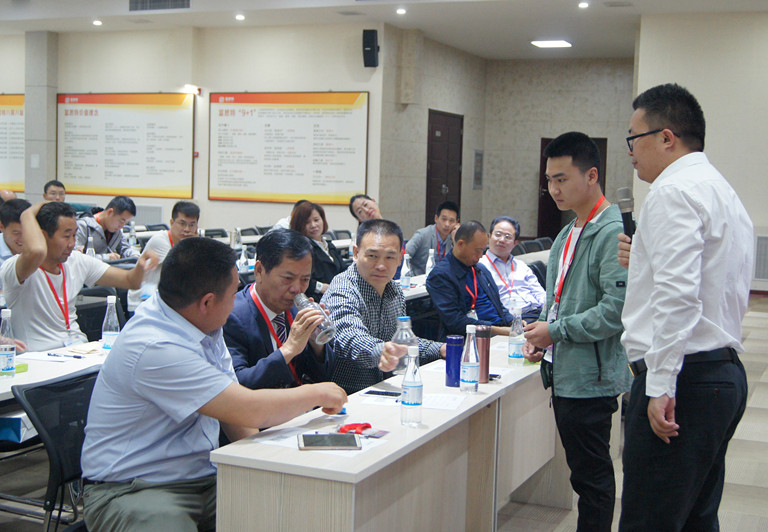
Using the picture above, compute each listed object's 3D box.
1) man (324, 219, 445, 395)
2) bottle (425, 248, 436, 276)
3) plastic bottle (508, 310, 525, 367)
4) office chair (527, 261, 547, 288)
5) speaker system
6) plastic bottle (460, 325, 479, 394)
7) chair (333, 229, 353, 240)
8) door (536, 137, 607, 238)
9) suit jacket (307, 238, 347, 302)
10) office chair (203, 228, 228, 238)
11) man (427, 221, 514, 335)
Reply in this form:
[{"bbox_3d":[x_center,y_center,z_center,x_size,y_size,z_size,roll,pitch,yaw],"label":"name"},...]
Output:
[{"bbox_3d":[-0.025,0.479,4.132,0.680,1.330,0.620,6,6,40],"label":"man"},{"bbox_3d":[0.350,0.003,7.352,0.065,0.228,0.065,4,5,22],"label":"bottle"},{"bbox_3d":[0.543,0.286,4.057,0.065,0.230,0.065,4,5,24],"label":"plastic bottle"},{"bbox_3d":[1.478,0.430,8.032,0.560,0.880,0.490,4,5,24],"label":"office chair"},{"bbox_3d":[-0.214,-3.519,16.165,0.200,0.610,0.200,4,15,24],"label":"speaker system"},{"bbox_3d":[0.289,0.313,3.370,0.065,0.228,0.065,2,4,0],"label":"plastic bottle"},{"bbox_3d":[-0.268,0.030,12.228,0.560,0.880,0.490,4,5,24],"label":"chair"},{"bbox_3d":[3.698,-1.520,19.600,1.300,2.020,0.120,4,5,21],"label":"door"},{"bbox_3d":[-0.403,0.074,7.000,0.420,0.630,0.480,5,6,34],"label":"suit jacket"},{"bbox_3d":[-1.895,-0.026,12.538,0.580,0.829,0.540,4,5,22],"label":"office chair"},{"bbox_3d":[0.513,0.399,5.379,0.760,1.257,0.540,6,6,44],"label":"man"}]

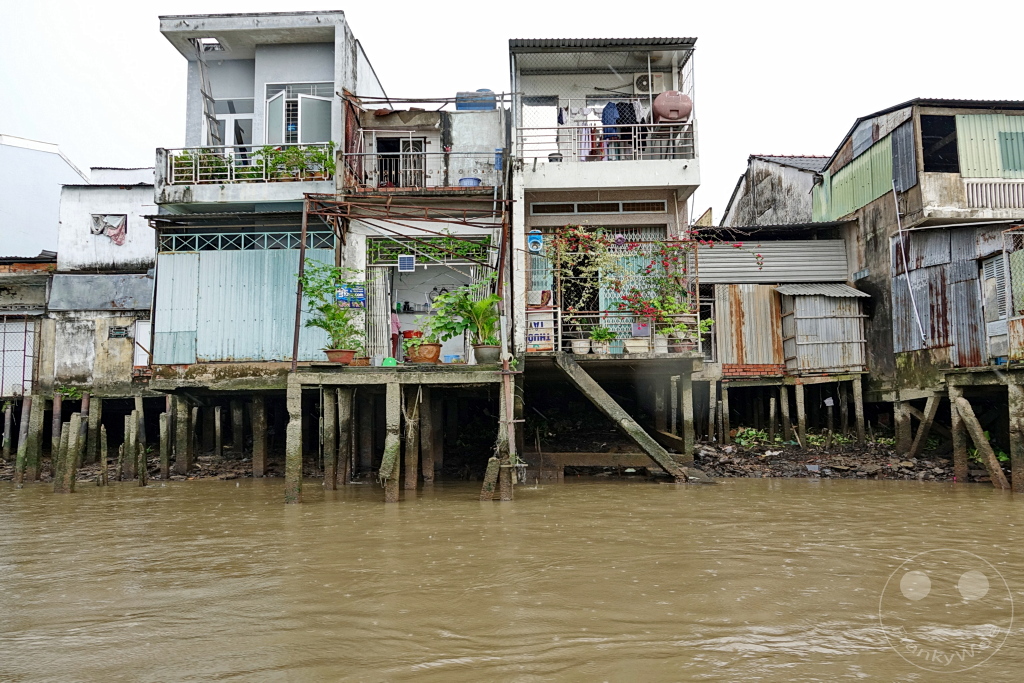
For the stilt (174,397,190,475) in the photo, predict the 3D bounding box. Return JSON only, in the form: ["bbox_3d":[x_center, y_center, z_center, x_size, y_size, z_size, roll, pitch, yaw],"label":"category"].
[{"bbox_3d":[-7.614,2.170,15.800,0.260,1.825,0.260,-1,-5,0],"label":"stilt"}]

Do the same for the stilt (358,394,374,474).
[{"bbox_3d":[-3.292,2.089,15.500,0.260,1.779,0.260,-1,-5,0],"label":"stilt"}]

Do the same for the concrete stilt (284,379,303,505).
[{"bbox_3d":[-3.997,1.866,12.552,0.270,2.222,0.270,-1,-5,1],"label":"concrete stilt"}]

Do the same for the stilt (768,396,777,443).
[{"bbox_3d":[6.563,1.978,17.200,0.130,1.140,0.130,3,-5,0],"label":"stilt"}]

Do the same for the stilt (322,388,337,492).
[{"bbox_3d":[-4.117,2.188,15.400,0.220,2.305,0.210,-1,-5,2],"label":"stilt"}]

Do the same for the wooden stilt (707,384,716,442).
[{"bbox_3d":[4.968,1.774,17.000,0.150,1.490,0.150,3,-5,0],"label":"wooden stilt"}]

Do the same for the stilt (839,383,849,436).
[{"bbox_3d":[8.687,1.777,17.867,0.150,1.458,0.150,-1,-5,1],"label":"stilt"}]

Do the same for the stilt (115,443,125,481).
[{"bbox_3d":[-9.749,2.994,17.000,0.120,0.925,0.120,-1,-5,2],"label":"stilt"}]

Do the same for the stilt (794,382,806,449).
[{"bbox_3d":[7.306,1.871,17.200,0.160,1.615,0.160,-1,-5,2],"label":"stilt"}]

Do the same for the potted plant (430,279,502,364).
[{"bbox_3d":[-0.840,-0.355,12.600,1.220,1.500,1.050,-1,-5,0],"label":"potted plant"}]

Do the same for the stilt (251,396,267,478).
[{"bbox_3d":[-5.818,2.196,15.700,0.260,1.918,0.260,-1,-5,0],"label":"stilt"}]

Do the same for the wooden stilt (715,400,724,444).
[{"bbox_3d":[5.069,1.974,16.648,0.125,1.042,0.125,-1,-5,1],"label":"wooden stilt"}]

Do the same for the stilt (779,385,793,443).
[{"bbox_3d":[6.876,1.810,17.100,0.170,1.447,0.170,-1,-5,0],"label":"stilt"}]

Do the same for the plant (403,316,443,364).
[{"bbox_3d":[-1.696,-0.020,12.942,0.740,0.914,0.660,-1,-5,1],"label":"plant"}]

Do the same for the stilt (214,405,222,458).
[{"bbox_3d":[-7.988,2.445,18.600,0.150,1.365,0.150,-1,-5,2],"label":"stilt"}]

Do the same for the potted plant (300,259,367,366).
[{"bbox_3d":[-3.416,-0.580,13.044,1.150,2.042,0.950,-1,-5,1],"label":"potted plant"}]

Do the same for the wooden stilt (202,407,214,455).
[{"bbox_3d":[-8.655,2.514,19.500,0.220,1.420,0.210,-1,-5,2],"label":"wooden stilt"}]

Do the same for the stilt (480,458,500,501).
[{"bbox_3d":[-0.399,2.541,12.532,0.230,0.755,0.230,10,-5,2],"label":"stilt"}]

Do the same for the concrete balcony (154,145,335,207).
[{"bbox_3d":[-6.262,-3.894,16.722,4.220,1.300,1.250,-1,-5,2],"label":"concrete balcony"}]

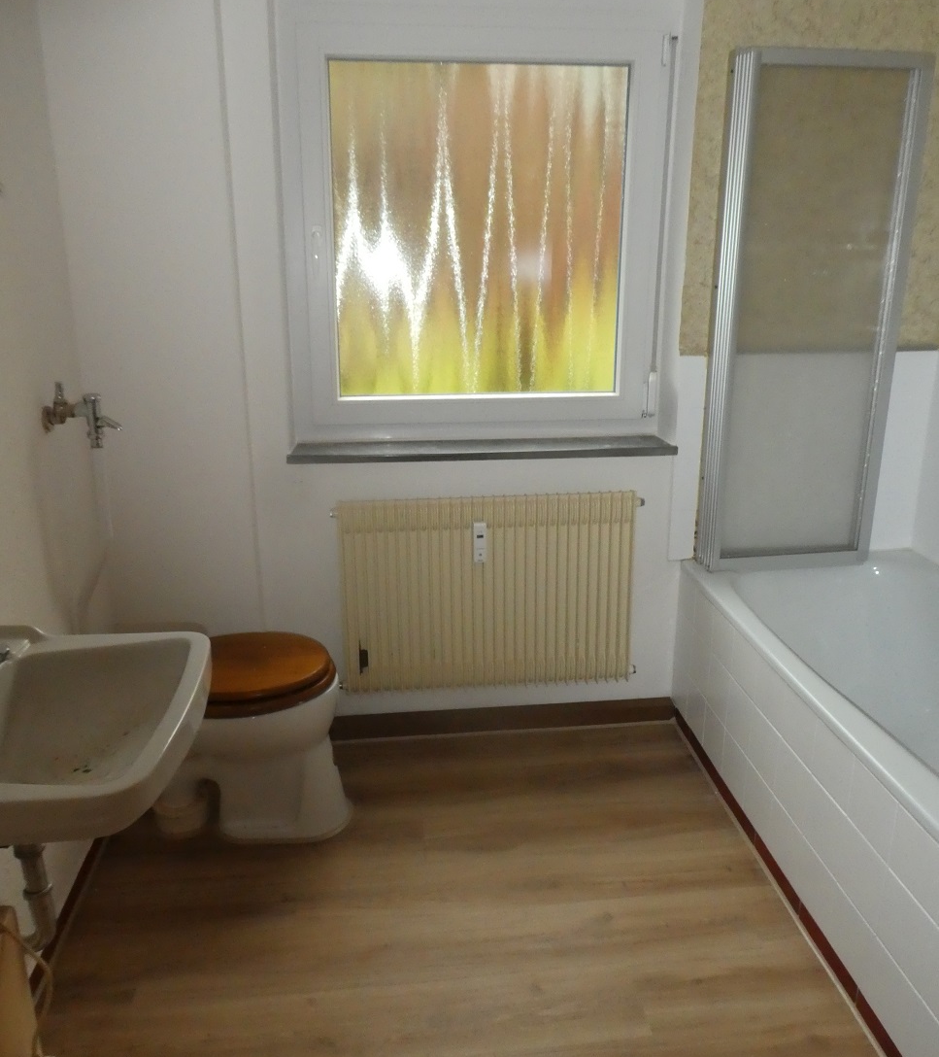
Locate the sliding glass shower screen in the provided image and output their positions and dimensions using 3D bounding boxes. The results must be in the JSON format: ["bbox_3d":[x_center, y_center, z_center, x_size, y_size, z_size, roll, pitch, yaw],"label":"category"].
[{"bbox_3d":[0.950,-0.559,2.460,0.485,1.400,0.120,-2,17,-5],"label":"sliding glass shower screen"}]

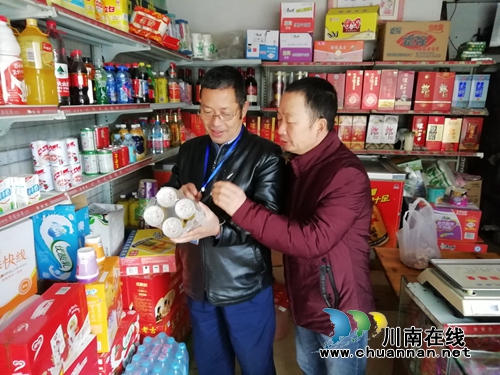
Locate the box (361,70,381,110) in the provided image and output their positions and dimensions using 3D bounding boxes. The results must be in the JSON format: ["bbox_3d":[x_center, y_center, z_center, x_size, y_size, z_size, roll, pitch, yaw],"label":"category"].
[{"bbox_3d":[0.934,-0.748,2.903,0.122,0.288,0.115,3,13,10],"label":"box"}]

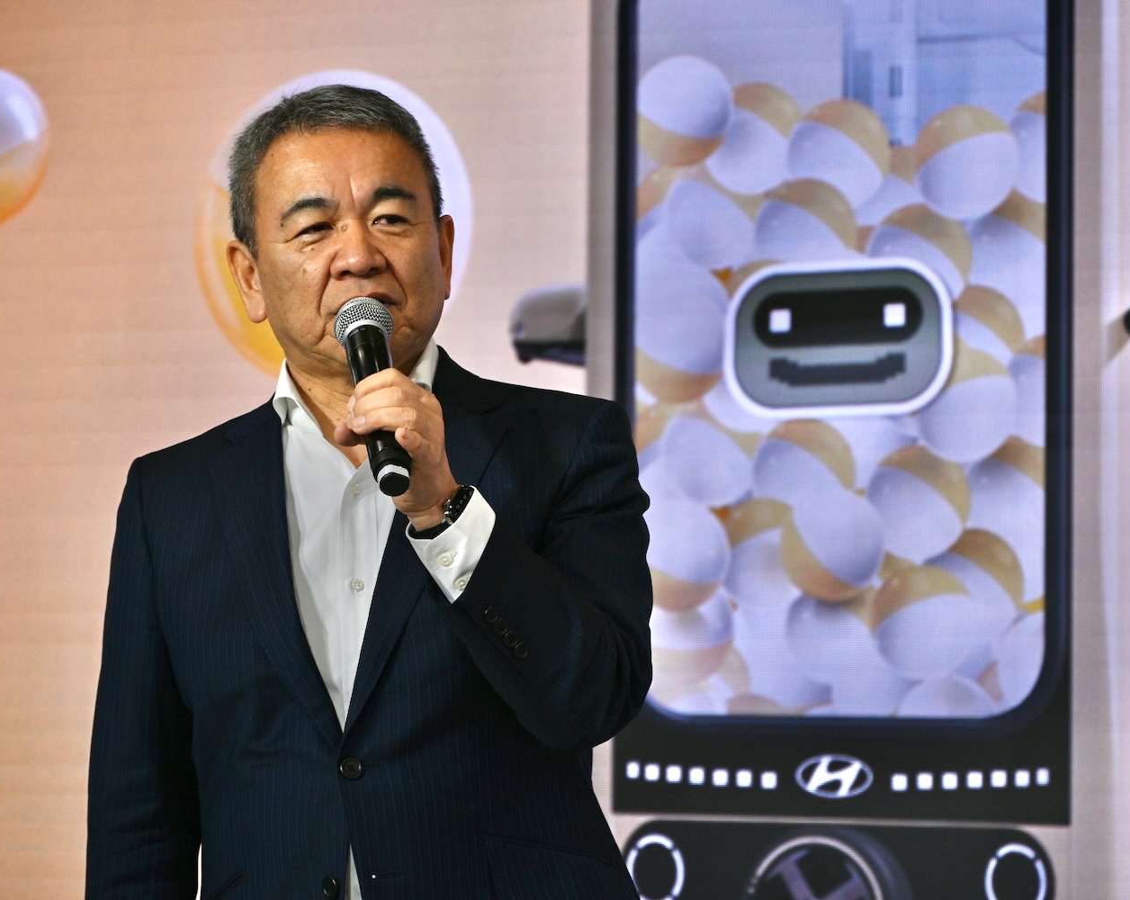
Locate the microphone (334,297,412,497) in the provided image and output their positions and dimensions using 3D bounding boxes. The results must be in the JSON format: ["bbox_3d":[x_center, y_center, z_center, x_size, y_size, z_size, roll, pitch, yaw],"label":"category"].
[{"bbox_3d":[-0.159,-0.046,4.421,0.051,0.051,0.250,-5,38,-7],"label":"microphone"}]

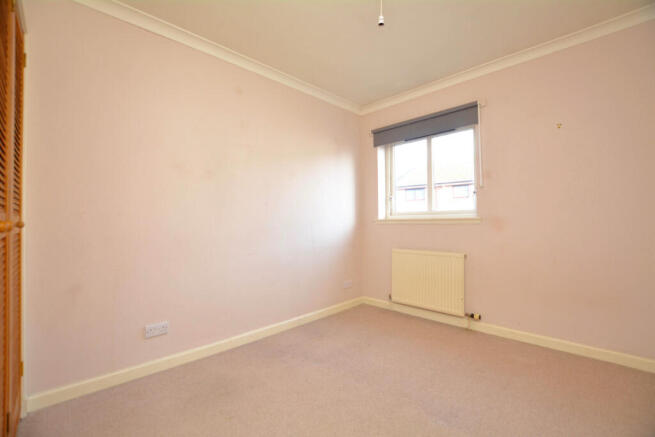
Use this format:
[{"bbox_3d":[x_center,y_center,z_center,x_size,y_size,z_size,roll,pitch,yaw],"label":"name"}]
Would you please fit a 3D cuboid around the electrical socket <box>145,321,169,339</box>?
[{"bbox_3d":[-1.169,0.765,1.871,0.142,0.088,0.015,0,-1,-44],"label":"electrical socket"}]

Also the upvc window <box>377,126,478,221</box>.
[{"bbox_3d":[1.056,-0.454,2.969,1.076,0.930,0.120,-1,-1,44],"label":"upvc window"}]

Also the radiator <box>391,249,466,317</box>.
[{"bbox_3d":[1.020,0.628,2.808,0.758,0.589,0.080,-1,-1,44],"label":"radiator"}]

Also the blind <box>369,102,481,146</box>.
[{"bbox_3d":[0.966,-0.954,2.889,1.148,0.198,0.065,-1,-1,44],"label":"blind"}]

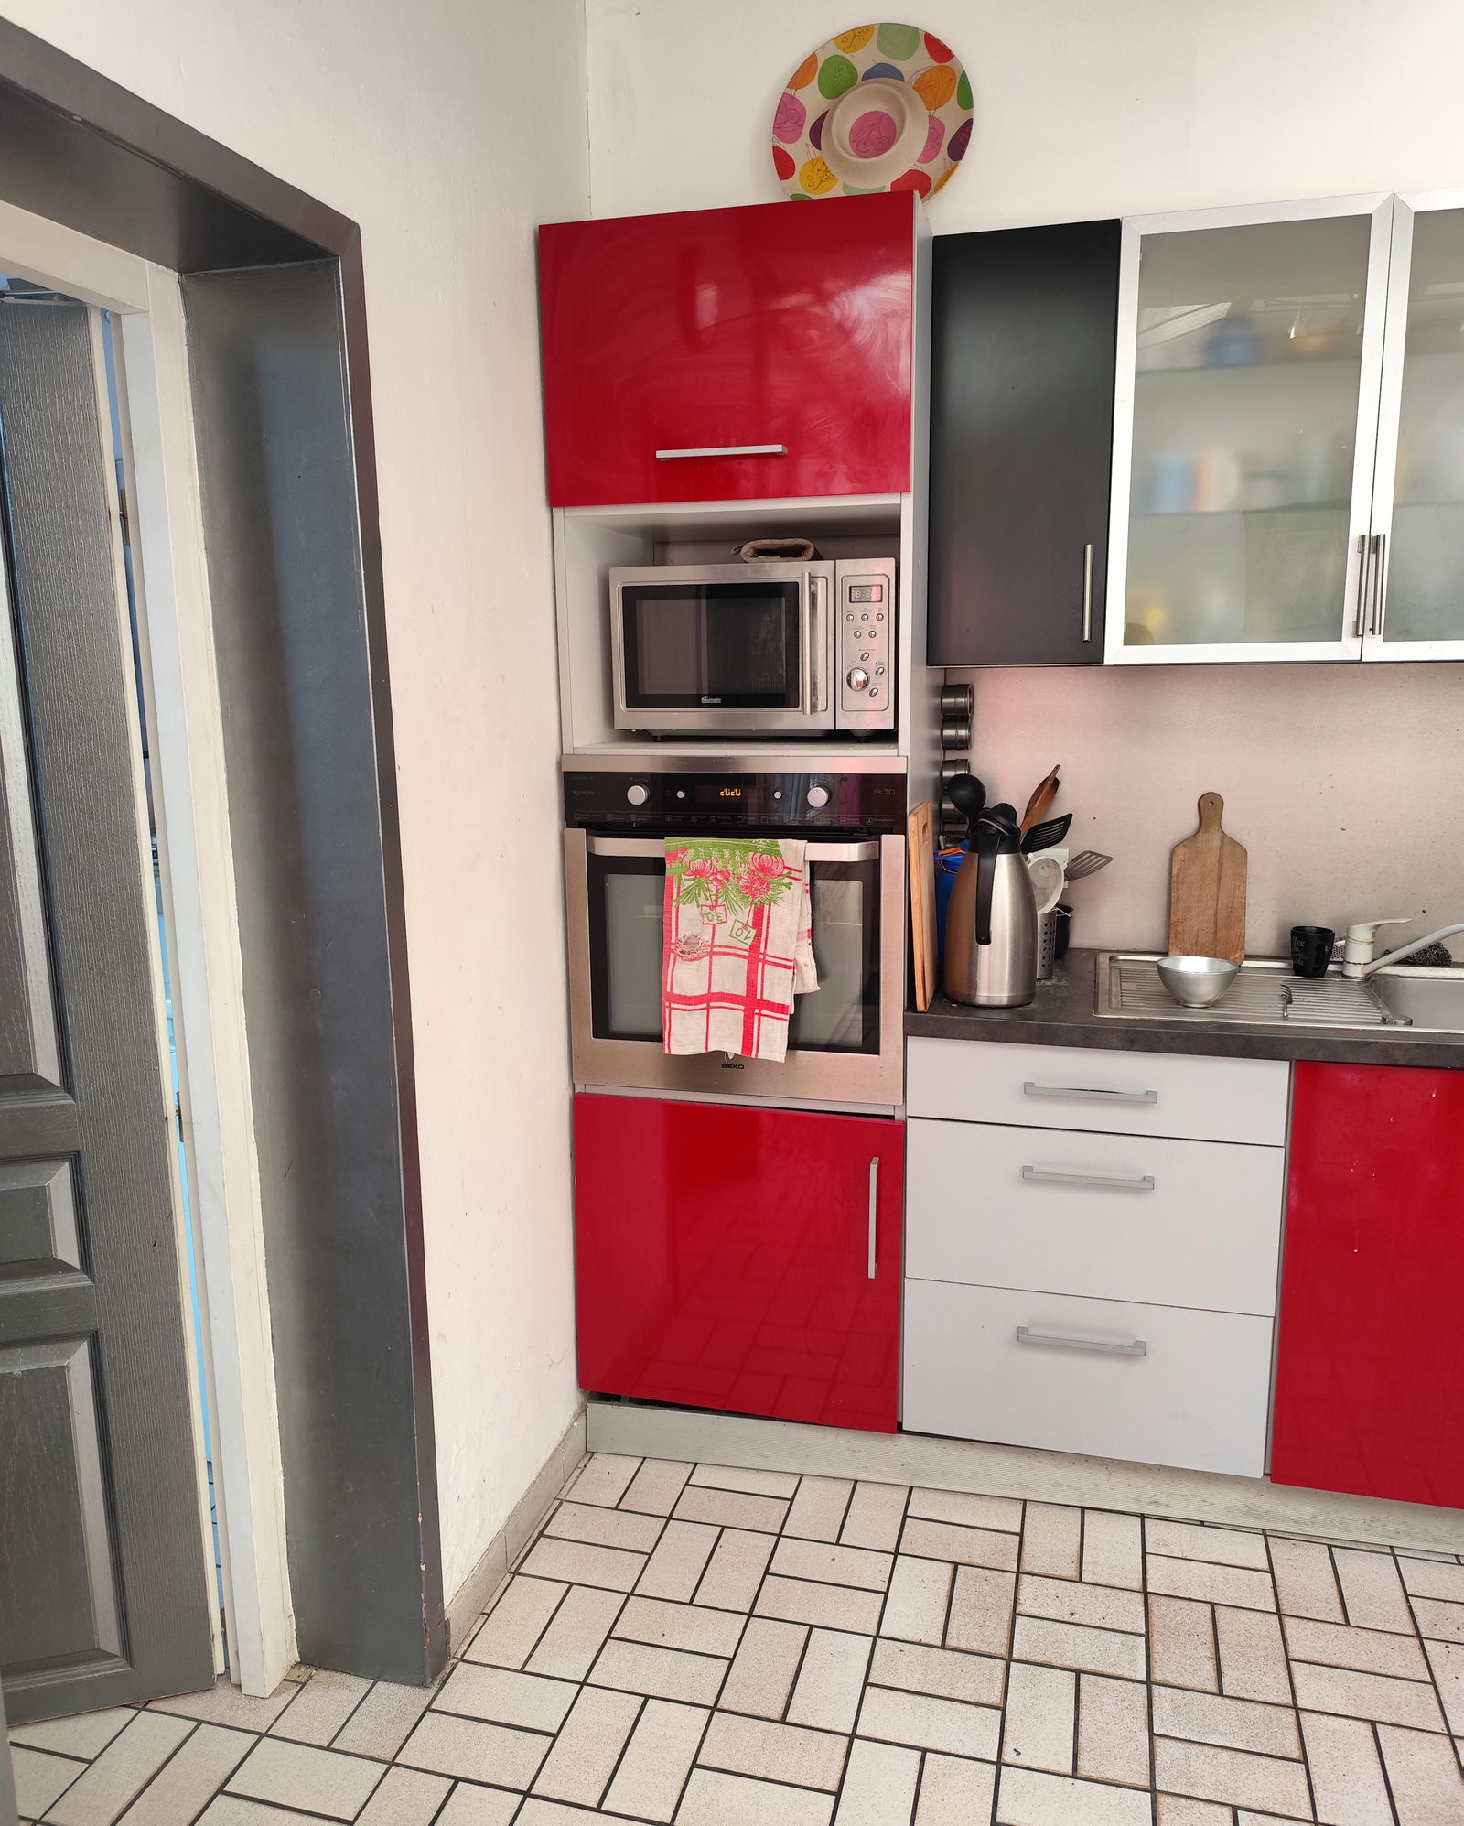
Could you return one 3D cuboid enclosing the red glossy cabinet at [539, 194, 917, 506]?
[{"bbox_3d":[0.055,-0.926,2.310,0.598,0.430,0.565,2,11,14],"label":"red glossy cabinet"}]

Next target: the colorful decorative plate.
[{"bbox_3d":[0.260,-1.460,2.416,0.373,0.373,0.048,2,1,14],"label":"colorful decorative plate"}]

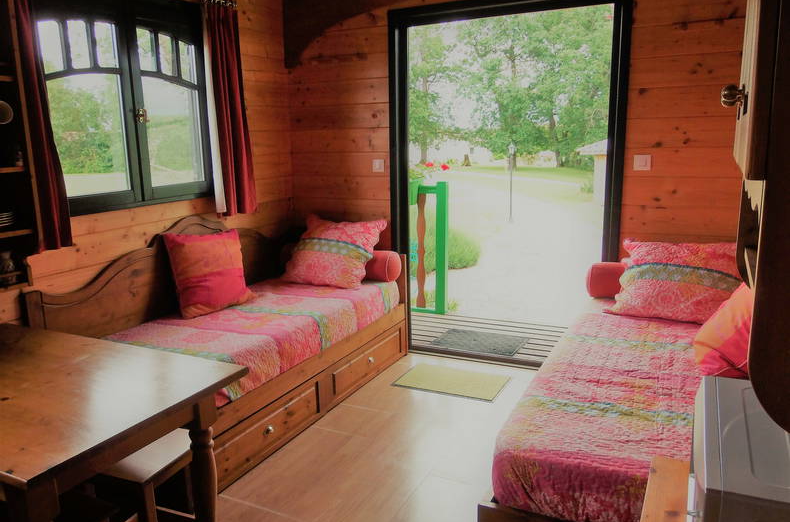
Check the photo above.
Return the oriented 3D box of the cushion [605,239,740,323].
[{"bbox_3d":[1.389,0.089,2.940,0.580,0.500,0.170,5,-30,27],"label":"cushion"}]

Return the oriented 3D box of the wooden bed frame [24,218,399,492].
[{"bbox_3d":[-0.770,0.274,3.271,0.910,1.020,1.960,5,13,27],"label":"wooden bed frame"}]

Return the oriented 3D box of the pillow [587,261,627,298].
[{"bbox_3d":[1.368,0.124,3.125,0.680,0.195,0.195,5,13,27],"label":"pillow"}]

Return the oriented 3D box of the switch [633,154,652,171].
[{"bbox_3d":[1.307,-0.517,3.133,0.080,0.080,0.015,5,13,27],"label":"switch"}]

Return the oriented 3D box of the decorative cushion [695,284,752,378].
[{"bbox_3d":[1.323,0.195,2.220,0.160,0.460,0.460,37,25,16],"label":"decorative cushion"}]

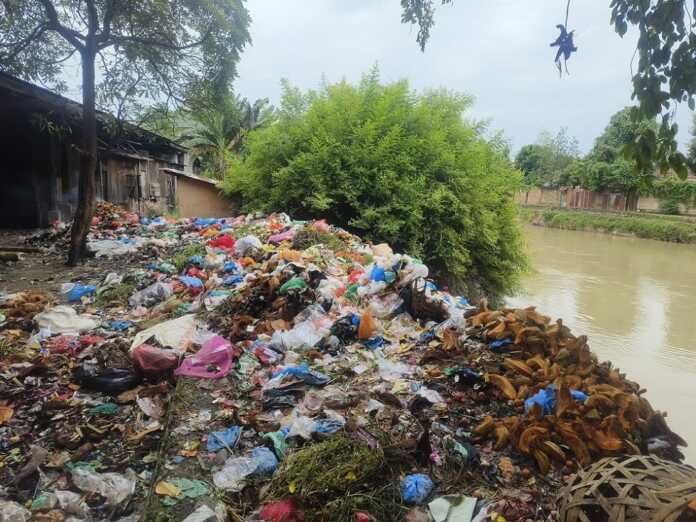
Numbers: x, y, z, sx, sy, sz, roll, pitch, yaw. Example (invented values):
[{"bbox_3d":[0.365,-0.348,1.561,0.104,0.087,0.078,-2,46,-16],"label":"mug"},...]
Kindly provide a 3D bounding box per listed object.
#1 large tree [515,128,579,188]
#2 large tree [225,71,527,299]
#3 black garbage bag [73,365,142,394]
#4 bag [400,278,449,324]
[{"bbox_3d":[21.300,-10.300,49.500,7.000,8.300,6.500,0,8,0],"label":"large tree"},{"bbox_3d":[0.600,-1.750,9.850,6.300,4.800,5.300,0,8,0],"label":"large tree"},{"bbox_3d":[-1.870,0.920,3.600,0.500,0.200,0.340,0,8,0],"label":"black garbage bag"},{"bbox_3d":[0.900,0.470,5.500,0.570,0.440,0.450,0,8,0],"label":"bag"}]

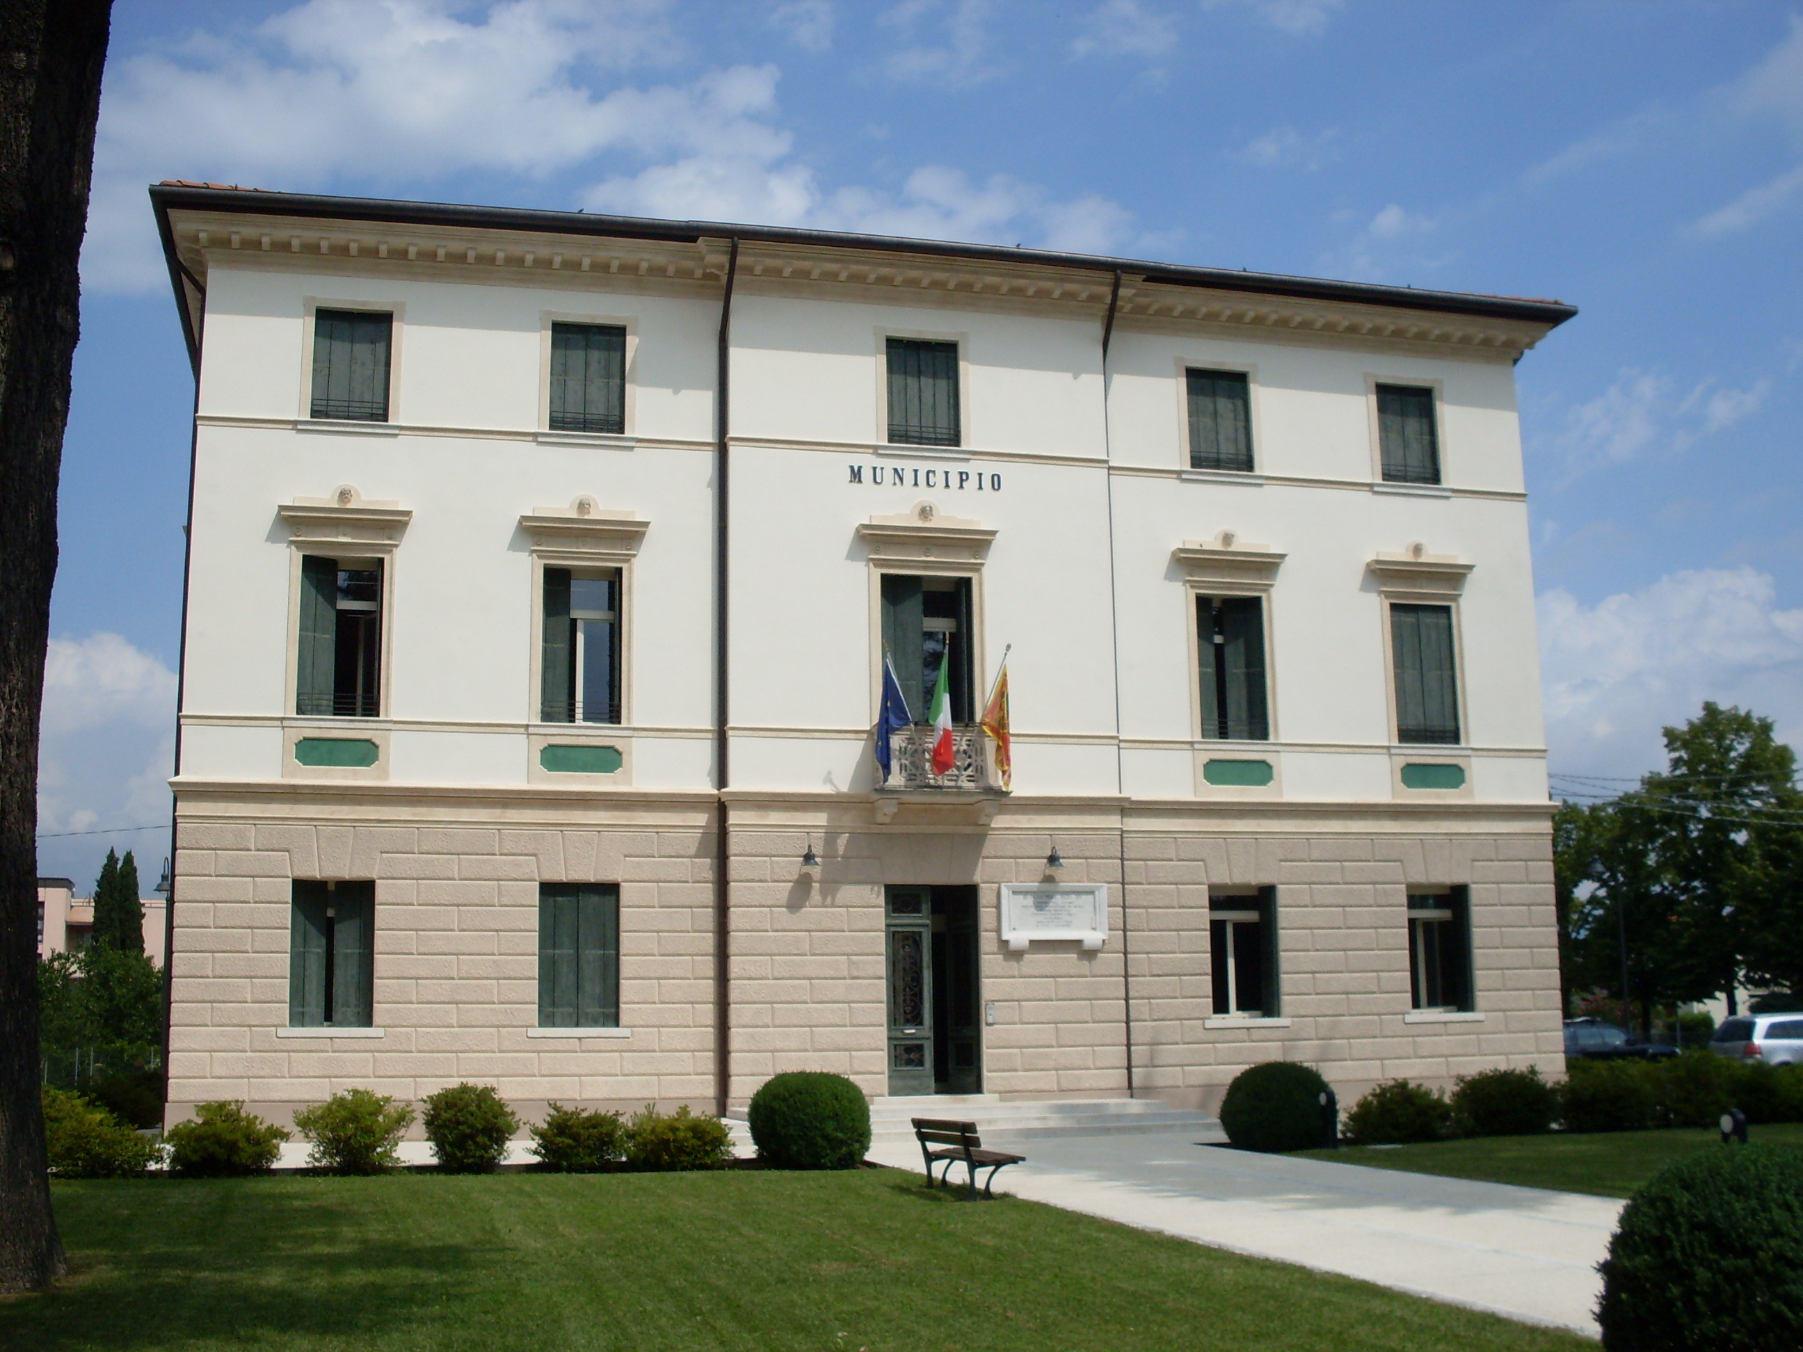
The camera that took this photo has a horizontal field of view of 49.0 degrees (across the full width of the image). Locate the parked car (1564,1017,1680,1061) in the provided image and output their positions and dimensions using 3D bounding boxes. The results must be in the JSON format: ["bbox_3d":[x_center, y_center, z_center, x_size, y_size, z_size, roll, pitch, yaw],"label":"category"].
[{"bbox_3d":[16.968,9.365,49.289,4.300,1.480,1.750,2,-11,-14],"label":"parked car"}]

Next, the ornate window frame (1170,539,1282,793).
[{"bbox_3d":[5.859,-0.231,35.037,2.030,4.760,0.400,2,-11,-14],"label":"ornate window frame"}]

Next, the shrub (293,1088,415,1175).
[{"bbox_3d":[-6.919,5.749,25.049,1.514,1.014,1.350,2,-11,-14],"label":"shrub"}]

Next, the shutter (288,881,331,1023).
[{"bbox_3d":[-9.121,4.291,30.498,0.603,2.241,0.100,2,-11,-14],"label":"shutter"}]

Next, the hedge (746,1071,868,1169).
[{"bbox_3d":[-1.074,5.196,23.153,1.445,1.094,1.445,-1,-11,0],"label":"hedge"}]

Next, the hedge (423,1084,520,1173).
[{"bbox_3d":[-4.935,5.194,22.700,1.099,1.018,1.050,2,-11,-14],"label":"hedge"}]

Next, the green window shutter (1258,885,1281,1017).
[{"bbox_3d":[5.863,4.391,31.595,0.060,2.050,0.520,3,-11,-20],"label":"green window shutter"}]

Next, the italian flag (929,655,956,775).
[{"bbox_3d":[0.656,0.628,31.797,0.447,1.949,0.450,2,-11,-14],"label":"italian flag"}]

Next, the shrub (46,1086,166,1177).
[{"bbox_3d":[-9.012,5.088,22.100,1.526,1.023,1.300,2,-11,-14],"label":"shrub"}]

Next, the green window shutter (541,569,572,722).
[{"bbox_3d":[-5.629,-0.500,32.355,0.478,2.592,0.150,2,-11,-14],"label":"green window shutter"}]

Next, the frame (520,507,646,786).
[{"bbox_3d":[-4.788,-0.508,29.766,1.910,4.387,0.400,2,-11,-14],"label":"frame"}]

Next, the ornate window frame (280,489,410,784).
[{"bbox_3d":[-8.831,-0.737,31.265,2.030,4.730,0.400,2,-11,-14],"label":"ornate window frame"}]

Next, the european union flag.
[{"bbox_3d":[-0.127,0.603,29.743,0.589,1.932,0.450,2,-11,-14],"label":"european union flag"}]

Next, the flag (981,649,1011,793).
[{"bbox_3d":[1.405,0.639,29.463,0.425,2.150,0.400,2,-11,-15],"label":"flag"}]

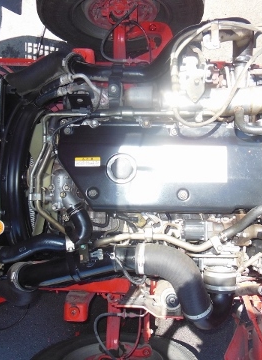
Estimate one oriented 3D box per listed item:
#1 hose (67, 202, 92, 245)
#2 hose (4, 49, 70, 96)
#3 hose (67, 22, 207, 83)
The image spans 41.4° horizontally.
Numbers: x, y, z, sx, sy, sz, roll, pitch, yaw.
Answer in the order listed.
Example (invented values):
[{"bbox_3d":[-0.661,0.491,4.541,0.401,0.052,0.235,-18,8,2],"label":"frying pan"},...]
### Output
[{"bbox_3d":[-0.167,0.142,1.100,0.085,0.110,0.140,0,87,0],"label":"hose"},{"bbox_3d":[-0.349,-0.395,1.280,0.235,0.120,0.165,0,87,0],"label":"hose"},{"bbox_3d":[0.025,-0.485,1.310,0.520,0.140,0.210,0,87,0],"label":"hose"}]

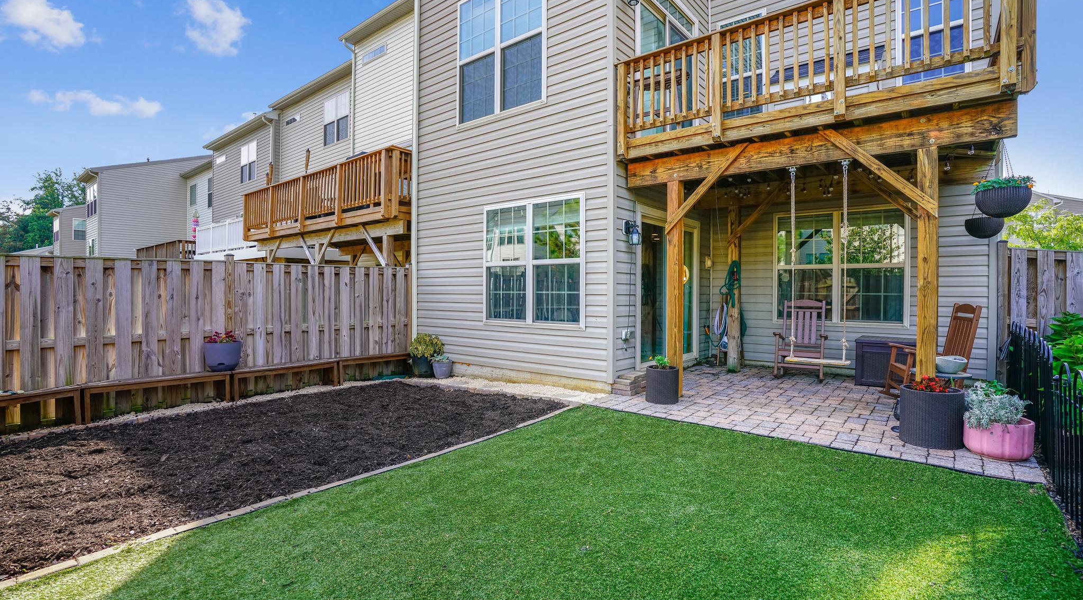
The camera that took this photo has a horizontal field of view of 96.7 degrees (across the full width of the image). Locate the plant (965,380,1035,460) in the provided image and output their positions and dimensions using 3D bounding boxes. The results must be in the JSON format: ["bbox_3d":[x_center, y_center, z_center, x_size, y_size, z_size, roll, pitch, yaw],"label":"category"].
[{"bbox_3d":[3.412,0.872,3.593,0.410,0.530,0.400,1,1,38],"label":"plant"}]

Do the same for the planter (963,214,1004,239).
[{"bbox_3d":[5.300,-0.862,5.763,0.350,0.250,0.350,1,1,38],"label":"planter"}]

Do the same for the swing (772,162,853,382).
[{"bbox_3d":[2.681,-0.321,4.669,0.600,1.930,0.220,1,1,38],"label":"swing"}]

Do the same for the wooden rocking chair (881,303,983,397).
[{"bbox_3d":[4.156,0.558,5.163,0.800,1.050,0.640,0,1,20],"label":"wooden rocking chair"}]

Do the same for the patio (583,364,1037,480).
[{"bbox_3d":[2.988,1.115,5.514,3.400,0.120,3.670,1,1,38],"label":"patio"}]

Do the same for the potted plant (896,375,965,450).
[{"bbox_3d":[3.124,0.883,3.850,0.410,0.500,0.410,1,1,38],"label":"potted plant"}]

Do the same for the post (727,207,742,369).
[{"bbox_3d":[2.819,-0.168,6.993,0.140,2.420,0.140,1,1,38],"label":"post"}]

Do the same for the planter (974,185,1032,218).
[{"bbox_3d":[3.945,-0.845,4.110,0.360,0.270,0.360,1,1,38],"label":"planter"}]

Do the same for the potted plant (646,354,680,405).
[{"bbox_3d":[1.336,0.850,5.315,0.360,0.520,0.360,1,1,38],"label":"potted plant"}]

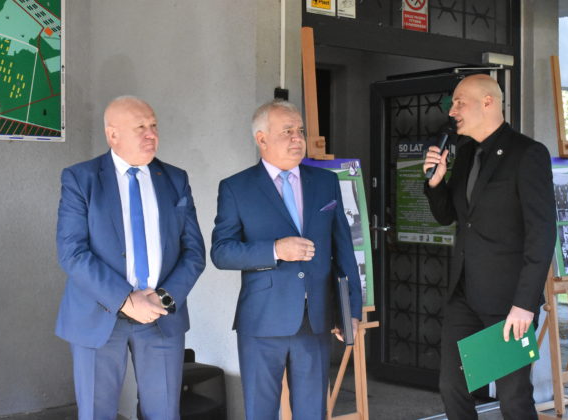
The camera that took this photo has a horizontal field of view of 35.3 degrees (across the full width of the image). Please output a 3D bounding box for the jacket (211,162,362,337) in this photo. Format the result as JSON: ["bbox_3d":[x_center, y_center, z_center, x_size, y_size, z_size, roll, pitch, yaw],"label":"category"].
[{"bbox_3d":[0.010,0.165,3.720,0.600,0.730,0.370,0,1,-18],"label":"jacket"}]

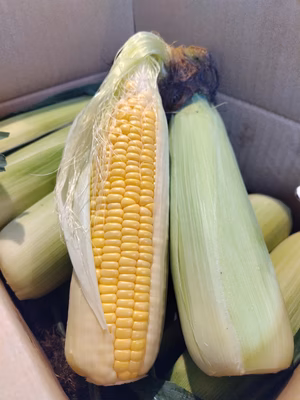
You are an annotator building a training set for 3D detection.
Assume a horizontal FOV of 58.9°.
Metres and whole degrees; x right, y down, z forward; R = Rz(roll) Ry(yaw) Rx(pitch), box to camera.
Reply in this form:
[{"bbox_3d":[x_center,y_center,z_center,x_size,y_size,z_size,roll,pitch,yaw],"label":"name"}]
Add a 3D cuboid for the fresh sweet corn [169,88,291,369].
[{"bbox_3d":[0.050,0.008,0.206,0.066,0.064,0.200,-8,70,13],"label":"fresh sweet corn"}]

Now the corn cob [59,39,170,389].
[{"bbox_3d":[-0.019,-0.014,0.198,0.073,0.065,0.241,5,77,-5],"label":"corn cob"}]

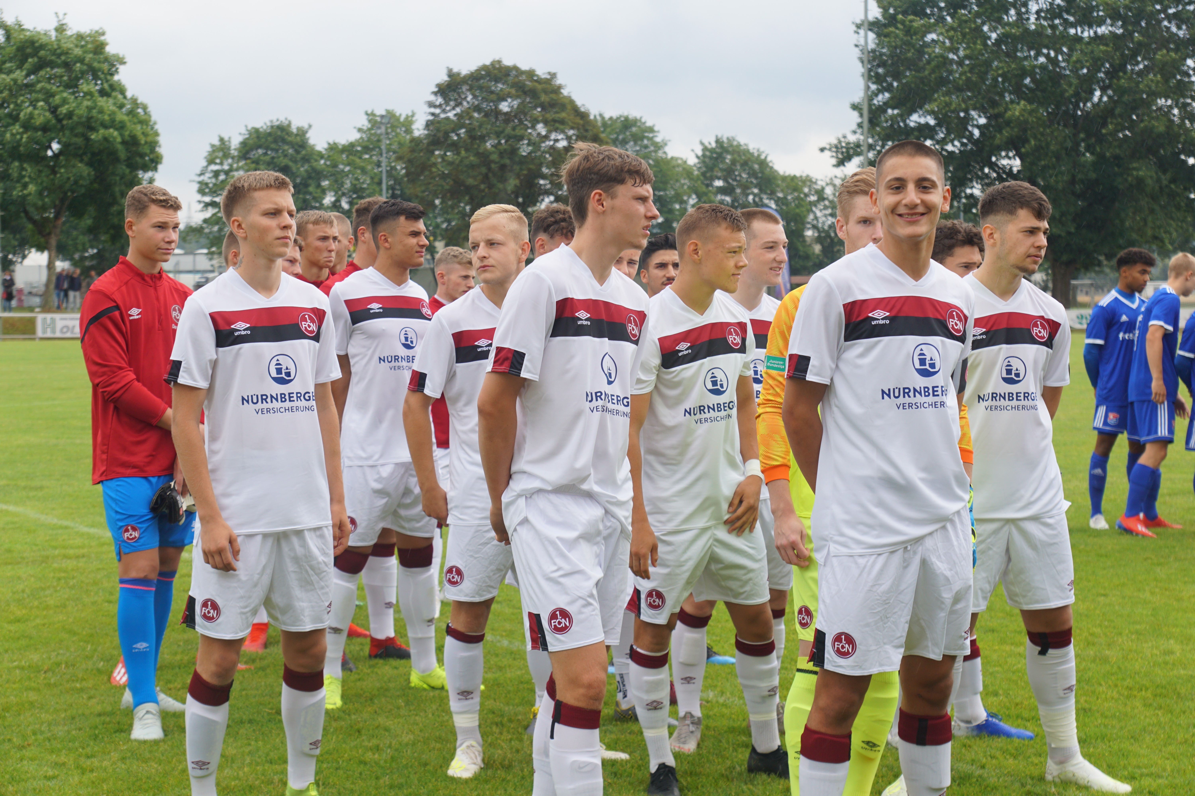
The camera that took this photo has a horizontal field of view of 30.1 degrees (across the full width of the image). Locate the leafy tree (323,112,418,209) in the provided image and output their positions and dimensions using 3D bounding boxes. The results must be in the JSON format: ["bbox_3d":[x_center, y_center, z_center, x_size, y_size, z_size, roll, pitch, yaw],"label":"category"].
[{"bbox_3d":[-13.775,-11.032,137.000,7.200,13.400,7.200,0,2,-5],"label":"leafy tree"}]

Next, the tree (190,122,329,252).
[{"bbox_3d":[-20.431,-10.744,135.000,8.200,12.200,8.000,0,3,0],"label":"tree"}]

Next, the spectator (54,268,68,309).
[{"bbox_3d":[-21.938,-4.457,91.040,0.550,1.750,0.400,-1,3,-25],"label":"spectator"}]

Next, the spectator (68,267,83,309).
[{"bbox_3d":[-22.067,-4.579,94.000,0.520,1.780,0.330,-1,3,-20],"label":"spectator"}]

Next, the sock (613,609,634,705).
[{"bbox_3d":[0.108,0.874,7.650,0.120,0.380,0.140,-2,3,-35],"label":"sock"}]

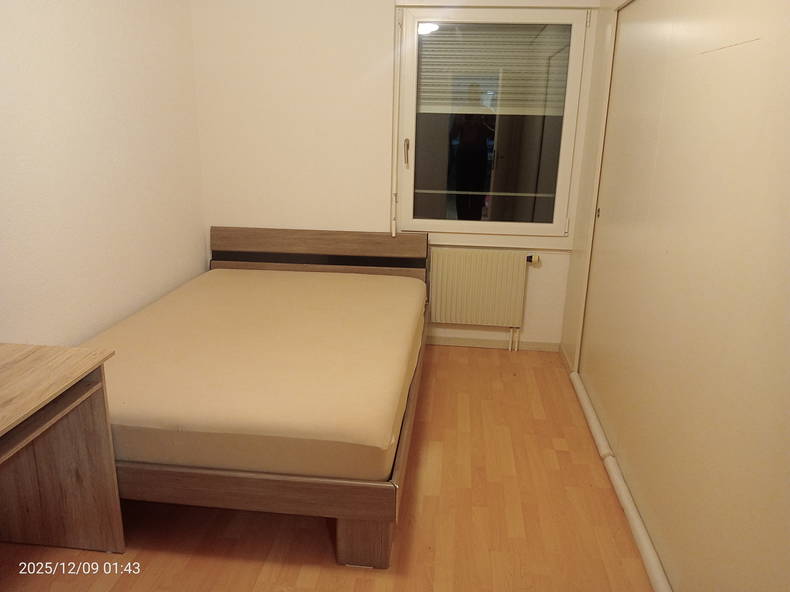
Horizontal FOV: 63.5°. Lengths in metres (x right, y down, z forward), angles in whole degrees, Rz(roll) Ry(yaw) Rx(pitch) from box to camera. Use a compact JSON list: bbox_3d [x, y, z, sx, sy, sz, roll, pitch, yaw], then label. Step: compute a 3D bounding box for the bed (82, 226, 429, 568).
[{"bbox_3d":[-0.593,0.233,3.133,1.428,0.756,2.123,3,16,5],"label":"bed"}]

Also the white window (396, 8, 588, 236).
[{"bbox_3d":[0.552,-1.016,3.837,1.070,1.298,0.079,3,16,5],"label":"white window"}]

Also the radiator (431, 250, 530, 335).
[{"bbox_3d":[0.522,-0.058,4.046,0.592,0.484,0.084,3,16,5],"label":"radiator"}]

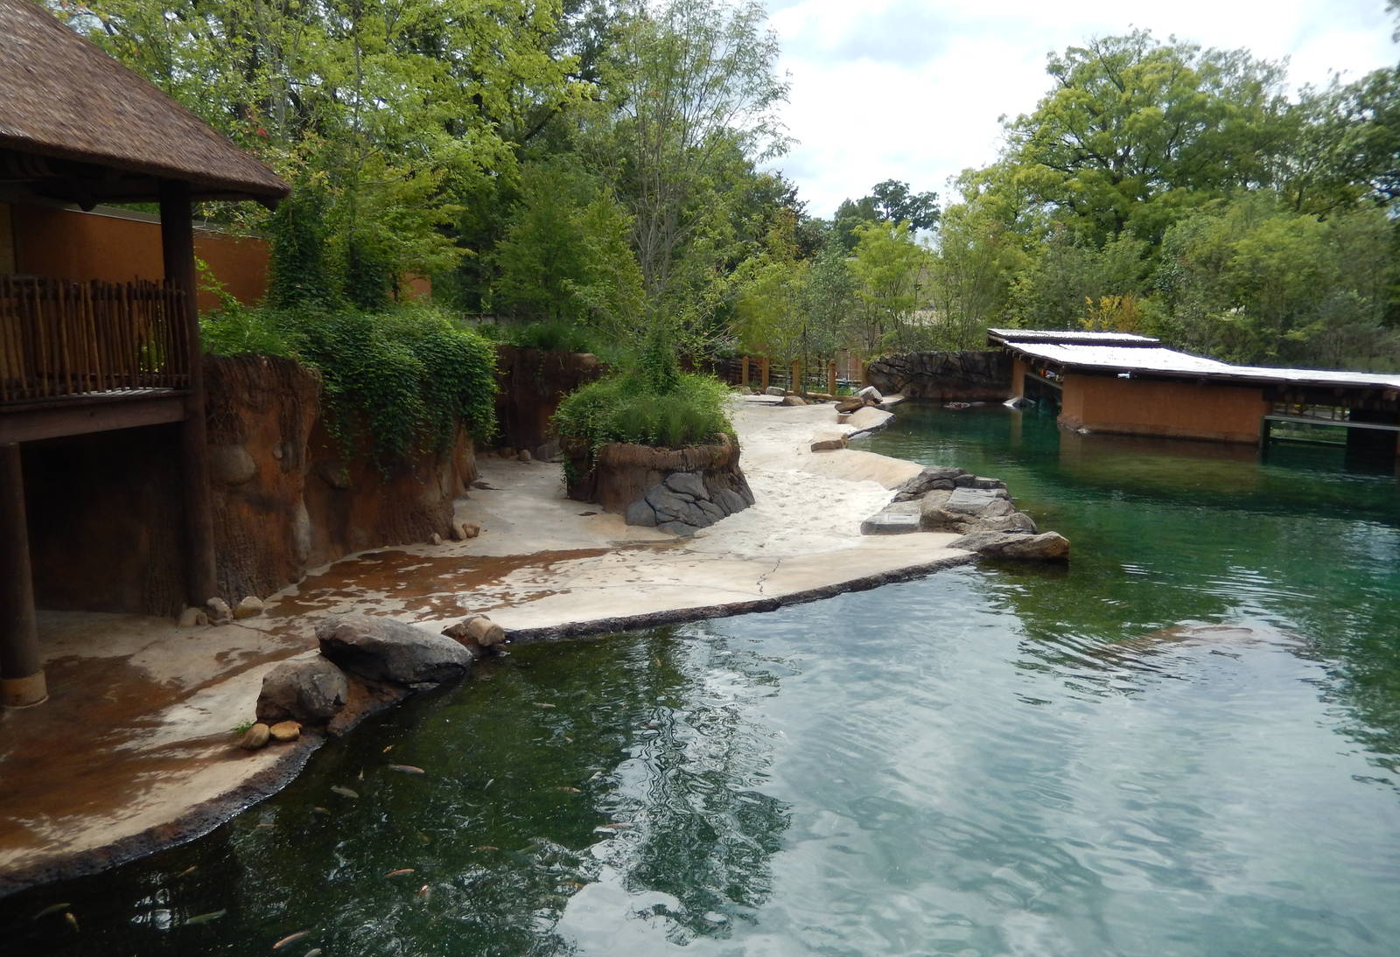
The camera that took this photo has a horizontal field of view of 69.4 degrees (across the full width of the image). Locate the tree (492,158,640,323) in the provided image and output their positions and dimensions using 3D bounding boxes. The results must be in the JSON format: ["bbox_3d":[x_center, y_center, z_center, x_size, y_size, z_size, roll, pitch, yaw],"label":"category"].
[{"bbox_3d":[-3.642,-6.300,27.159,4.083,4.647,3.914,0,9,0],"label":"tree"}]

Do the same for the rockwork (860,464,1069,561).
[{"bbox_3d":[4.068,0.356,16.846,2.987,0.721,5.150,1,9,6],"label":"rockwork"}]

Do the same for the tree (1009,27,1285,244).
[{"bbox_3d":[24.666,-16.116,55.846,15.941,16.428,15.965,0,9,0],"label":"tree"}]

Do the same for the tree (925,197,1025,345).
[{"bbox_3d":[12.145,-8.863,45.003,4.381,7.216,4.326,0,9,0],"label":"tree"}]

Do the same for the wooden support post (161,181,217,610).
[{"bbox_3d":[-5.465,-0.825,10.834,0.300,4.626,0.300,0,9,0],"label":"wooden support post"}]

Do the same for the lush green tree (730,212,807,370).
[{"bbox_3d":[2.855,-7.489,41.570,3.147,6.728,3.193,0,9,0],"label":"lush green tree"}]

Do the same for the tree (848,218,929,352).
[{"bbox_3d":[8.109,-7.934,43.586,3.442,6.170,3.605,0,9,0],"label":"tree"}]

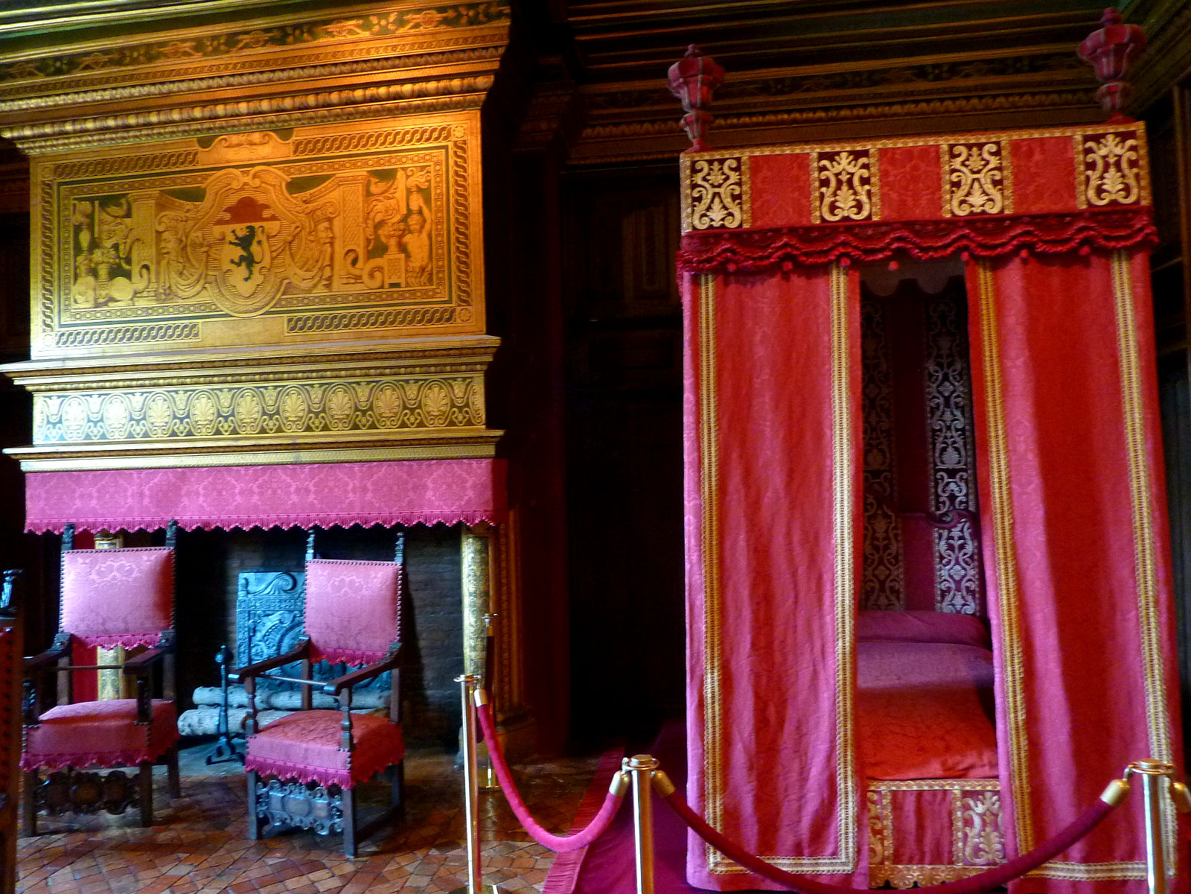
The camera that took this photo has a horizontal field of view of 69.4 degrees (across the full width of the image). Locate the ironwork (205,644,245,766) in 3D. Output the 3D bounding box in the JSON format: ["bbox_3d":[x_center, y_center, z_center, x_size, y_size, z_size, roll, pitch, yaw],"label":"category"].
[{"bbox_3d":[-2.174,1.523,5.236,0.230,0.699,0.340,-2,-2,9],"label":"ironwork"}]

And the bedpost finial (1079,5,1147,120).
[{"bbox_3d":[2.035,-1.491,3.380,0.235,0.474,0.235,-2,-2,6],"label":"bedpost finial"}]

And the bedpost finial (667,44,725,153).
[{"bbox_3d":[0.418,-1.436,3.563,0.235,0.470,0.235,-2,-2,6],"label":"bedpost finial"}]

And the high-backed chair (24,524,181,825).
[{"bbox_3d":[-2.446,1.116,4.261,0.600,1.410,0.530,-1,-2,-7],"label":"high-backed chair"}]

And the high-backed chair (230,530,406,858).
[{"bbox_3d":[-1.312,1.132,4.118,0.610,1.400,0.540,-3,-2,23],"label":"high-backed chair"}]

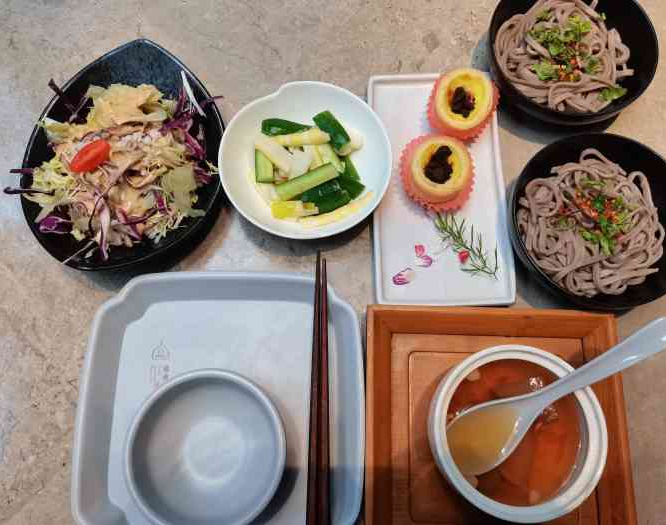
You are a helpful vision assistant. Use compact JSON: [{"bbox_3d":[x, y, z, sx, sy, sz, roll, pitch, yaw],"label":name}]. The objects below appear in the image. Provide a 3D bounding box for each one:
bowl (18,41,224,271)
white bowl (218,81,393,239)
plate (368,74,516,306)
[{"bbox_3d":[-0.161,-0.079,0.449,0.154,0.072,0.190,1,74,1],"label":"bowl"},{"bbox_3d":[-0.022,-0.078,0.461,0.139,0.048,0.138,0,74,0],"label":"white bowl"},{"bbox_3d":[0.089,-0.067,0.472,0.116,0.018,0.214,0,74,0],"label":"plate"}]

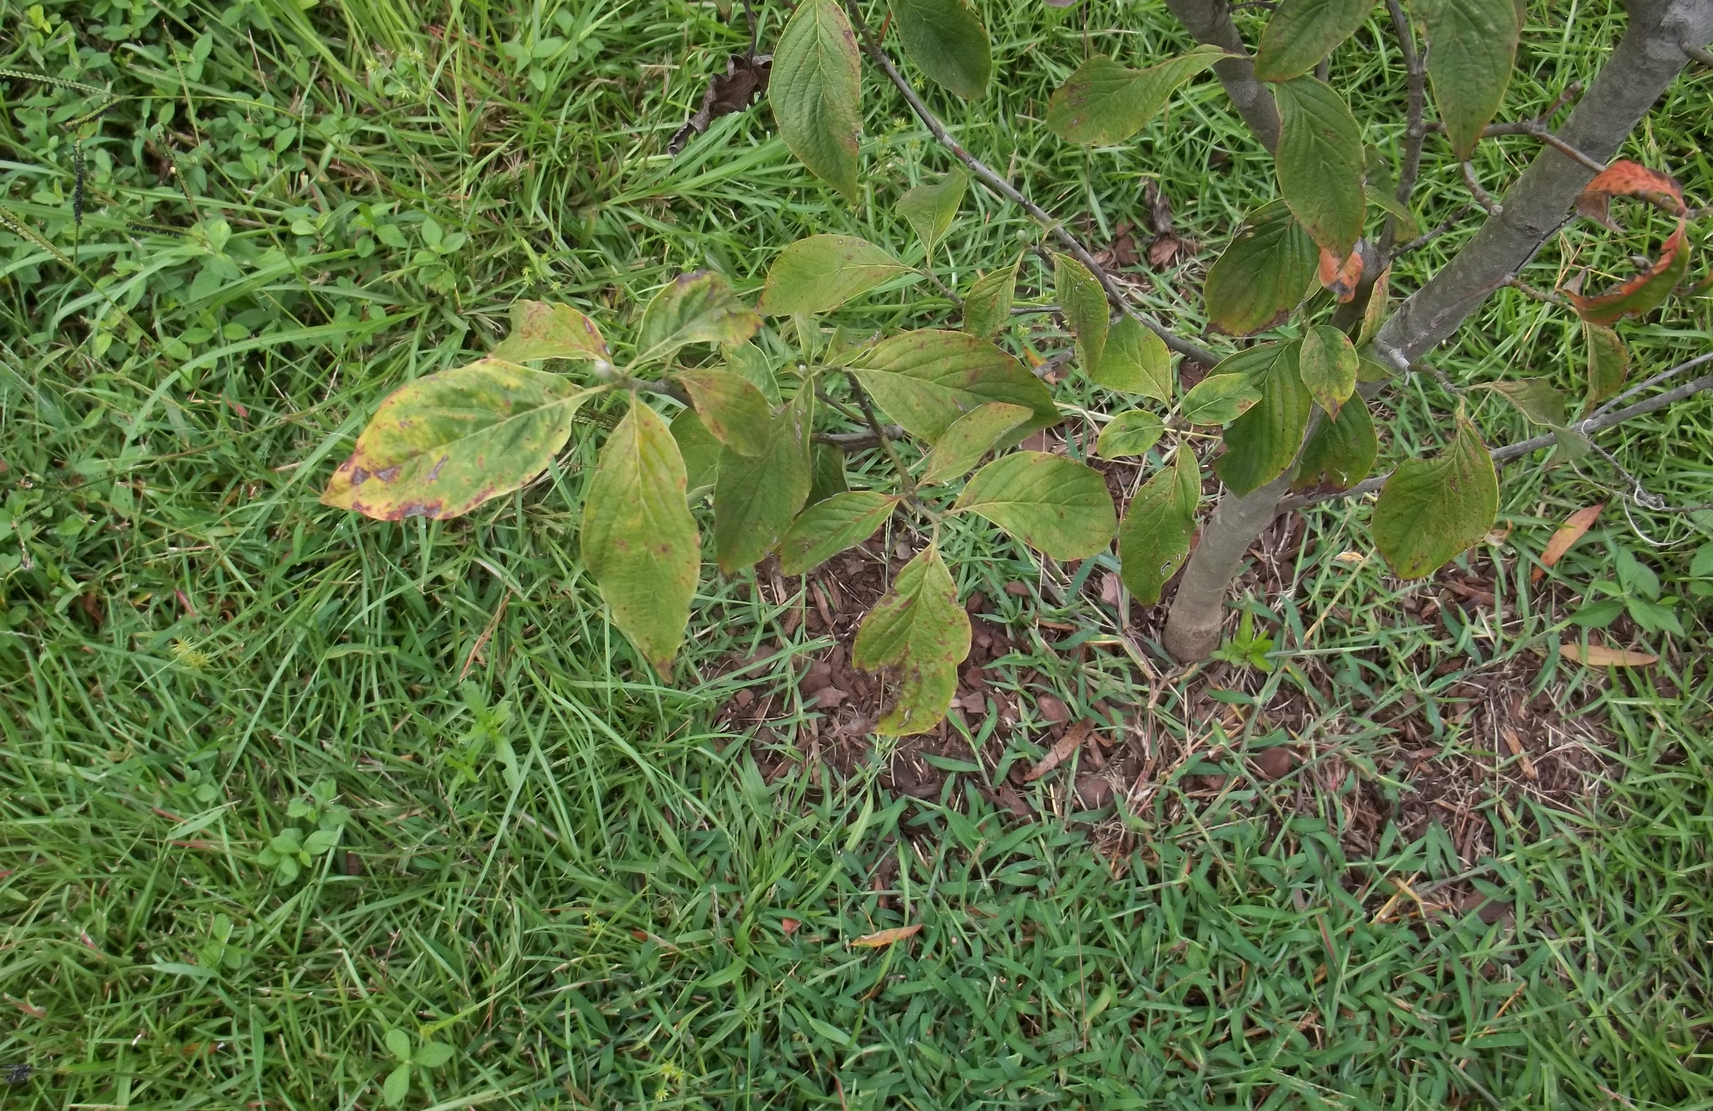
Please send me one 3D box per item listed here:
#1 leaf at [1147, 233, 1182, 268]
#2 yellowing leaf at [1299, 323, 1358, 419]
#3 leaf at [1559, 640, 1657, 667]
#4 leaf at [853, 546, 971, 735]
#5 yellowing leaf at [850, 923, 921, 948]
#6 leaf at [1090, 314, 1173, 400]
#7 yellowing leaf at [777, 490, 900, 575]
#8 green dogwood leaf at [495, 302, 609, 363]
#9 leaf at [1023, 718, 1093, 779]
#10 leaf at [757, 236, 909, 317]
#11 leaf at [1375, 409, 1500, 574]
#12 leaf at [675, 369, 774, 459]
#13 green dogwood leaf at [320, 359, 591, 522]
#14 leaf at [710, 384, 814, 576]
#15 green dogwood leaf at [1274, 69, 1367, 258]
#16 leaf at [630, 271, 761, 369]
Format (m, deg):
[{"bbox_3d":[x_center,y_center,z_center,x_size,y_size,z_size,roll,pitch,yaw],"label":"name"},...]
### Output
[{"bbox_3d":[0.310,-0.307,1.643,0.031,0.012,0.045,37,62,11],"label":"leaf"},{"bbox_3d":[0.272,-0.107,0.940,0.033,0.012,0.057,-25,105,-7],"label":"yellowing leaf"},{"bbox_3d":[0.566,0.074,1.230,0.072,0.008,0.019,7,58,4],"label":"leaf"},{"bbox_3d":[0.029,0.045,0.850,0.059,0.022,0.102,10,101,3],"label":"leaf"},{"bbox_3d":[0.022,0.282,1.212,0.055,0.008,0.014,-16,56,2],"label":"yellowing leaf"},{"bbox_3d":[0.167,-0.120,0.990,0.052,0.016,0.070,-36,77,-20],"label":"leaf"},{"bbox_3d":[-0.009,-0.011,0.840,0.075,0.018,0.037,-33,57,16],"label":"yellowing leaf"},{"bbox_3d":[-0.143,-0.104,0.765,0.084,0.020,0.038,20,71,37],"label":"green dogwood leaf"},{"bbox_3d":[0.170,0.162,1.365,0.081,0.012,0.018,-37,65,-22],"label":"leaf"},{"bbox_3d":[-0.012,-0.150,0.870,0.082,0.018,0.051,-14,58,8],"label":"leaf"},{"bbox_3d":[0.348,-0.036,0.980,0.067,0.102,0.022,10,17,3],"label":"leaf"},{"bbox_3d":[-0.060,-0.067,0.750,0.018,0.058,0.031,-4,52,48],"label":"leaf"},{"bbox_3d":[-0.182,-0.052,0.740,0.136,0.022,0.078,-22,59,8],"label":"green dogwood leaf"},{"bbox_3d":[-0.045,-0.040,0.833,0.045,0.022,0.101,23,105,12],"label":"leaf"},{"bbox_3d":[0.248,-0.208,0.873,0.046,0.020,0.102,-25,104,-6],"label":"green dogwood leaf"},{"bbox_3d":[-0.072,-0.106,0.745,0.079,0.022,0.033,-27,61,-40],"label":"leaf"}]

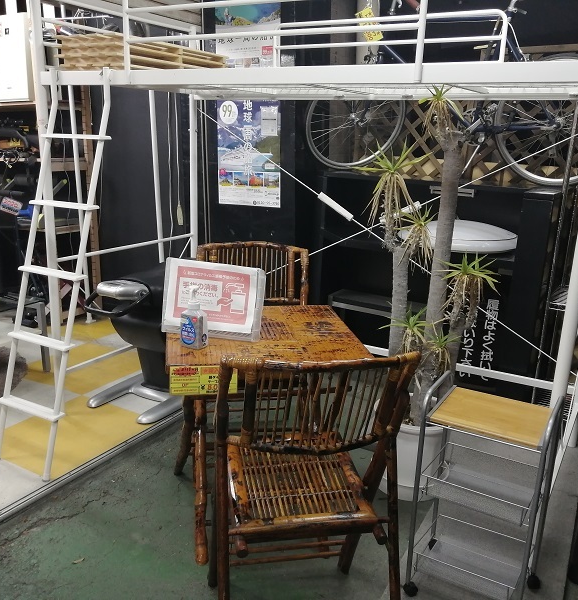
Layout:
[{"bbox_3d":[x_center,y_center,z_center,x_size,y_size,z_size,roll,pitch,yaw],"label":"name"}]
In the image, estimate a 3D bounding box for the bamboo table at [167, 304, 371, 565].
[{"bbox_3d":[-0.107,0.441,2.254,0.640,0.685,0.680,0,15,-9],"label":"bamboo table"}]

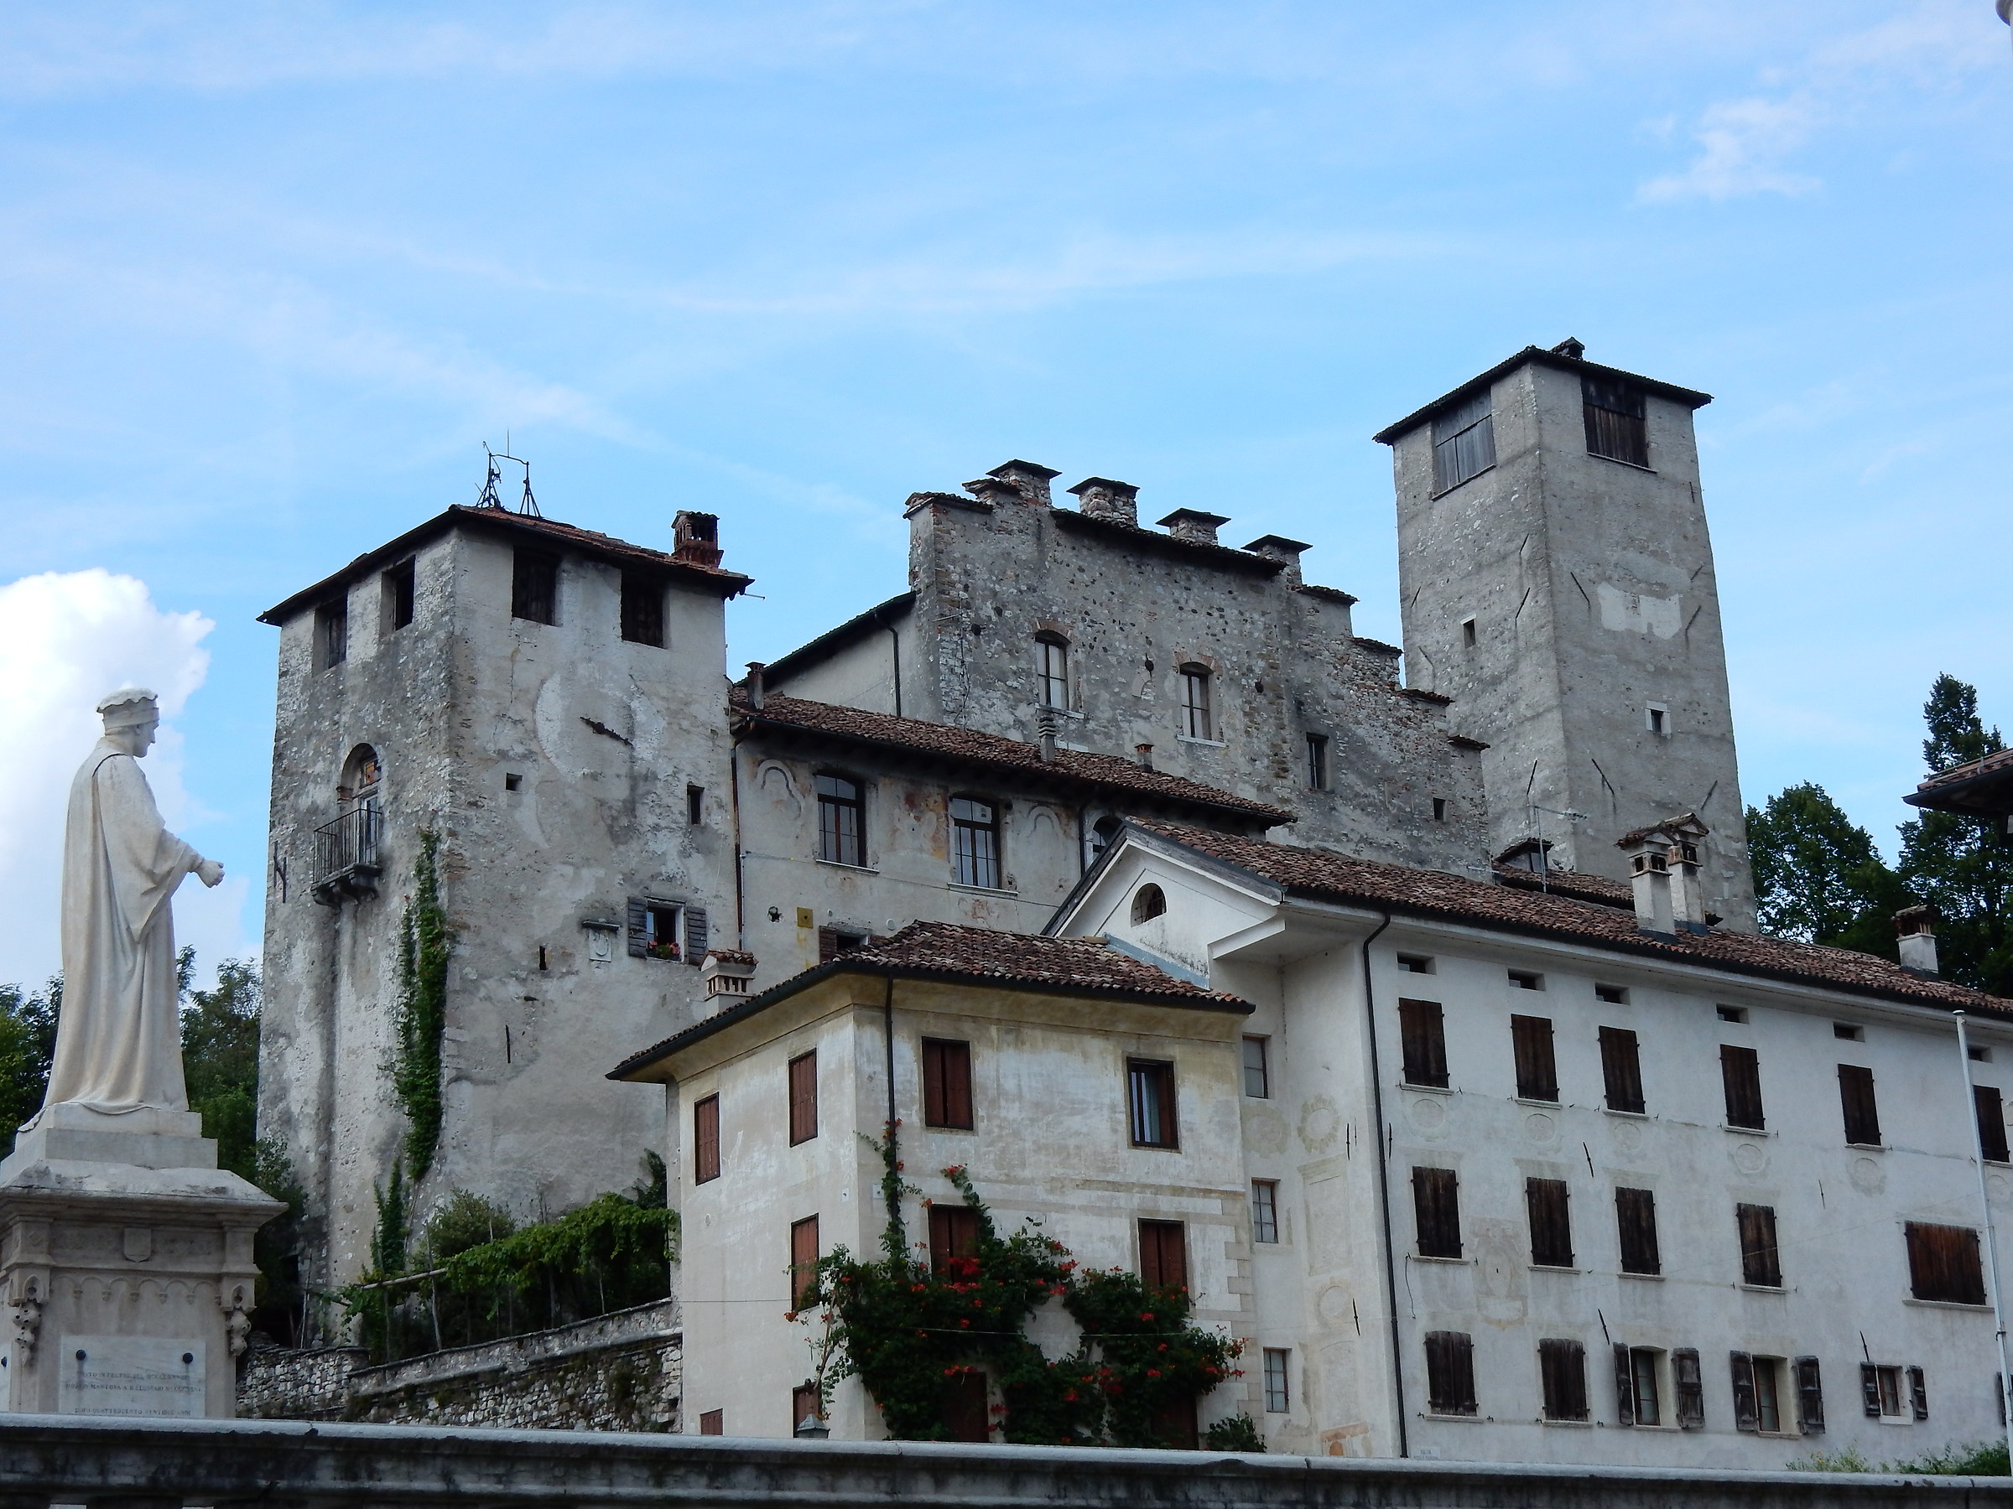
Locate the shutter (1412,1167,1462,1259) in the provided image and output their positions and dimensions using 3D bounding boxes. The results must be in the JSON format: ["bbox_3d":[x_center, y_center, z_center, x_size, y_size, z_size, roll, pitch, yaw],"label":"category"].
[{"bbox_3d":[7.273,7.729,58.798,0.984,1.506,0.060,11,-21,-36],"label":"shutter"}]

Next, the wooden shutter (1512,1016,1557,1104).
[{"bbox_3d":[8.911,5.126,58.777,1.003,1.421,0.060,11,-21,-38],"label":"wooden shutter"}]

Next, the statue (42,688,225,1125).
[{"bbox_3d":[-5.002,0.821,20.070,0.913,2.500,0.750,7,-20,-28],"label":"statue"}]

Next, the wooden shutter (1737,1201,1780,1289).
[{"bbox_3d":[14.737,9.639,68.320,1.035,1.583,0.080,11,-22,-35],"label":"wooden shutter"}]

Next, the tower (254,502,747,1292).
[{"bbox_3d":[-11.789,3.893,81.075,8.329,17.800,9.177,12,-22,-38],"label":"tower"}]

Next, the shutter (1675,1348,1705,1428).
[{"bbox_3d":[12.978,11.986,66.021,0.580,1.460,0.080,11,-22,-35],"label":"shutter"}]

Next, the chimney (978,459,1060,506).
[{"bbox_3d":[0.478,-6.903,91.579,1.574,1.150,1.214,11,-21,-38],"label":"chimney"}]

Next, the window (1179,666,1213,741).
[{"bbox_3d":[5.119,-1.327,93.094,1.186,1.956,0.200,11,-21,-38],"label":"window"}]

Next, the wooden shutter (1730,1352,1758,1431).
[{"bbox_3d":[14.183,12.217,66.878,0.540,1.460,0.080,11,-22,-35],"label":"wooden shutter"}]

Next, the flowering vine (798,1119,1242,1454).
[{"bbox_3d":[0.329,9.016,57.229,8.246,5.589,1.000,8,-20,-30],"label":"flowering vine"}]

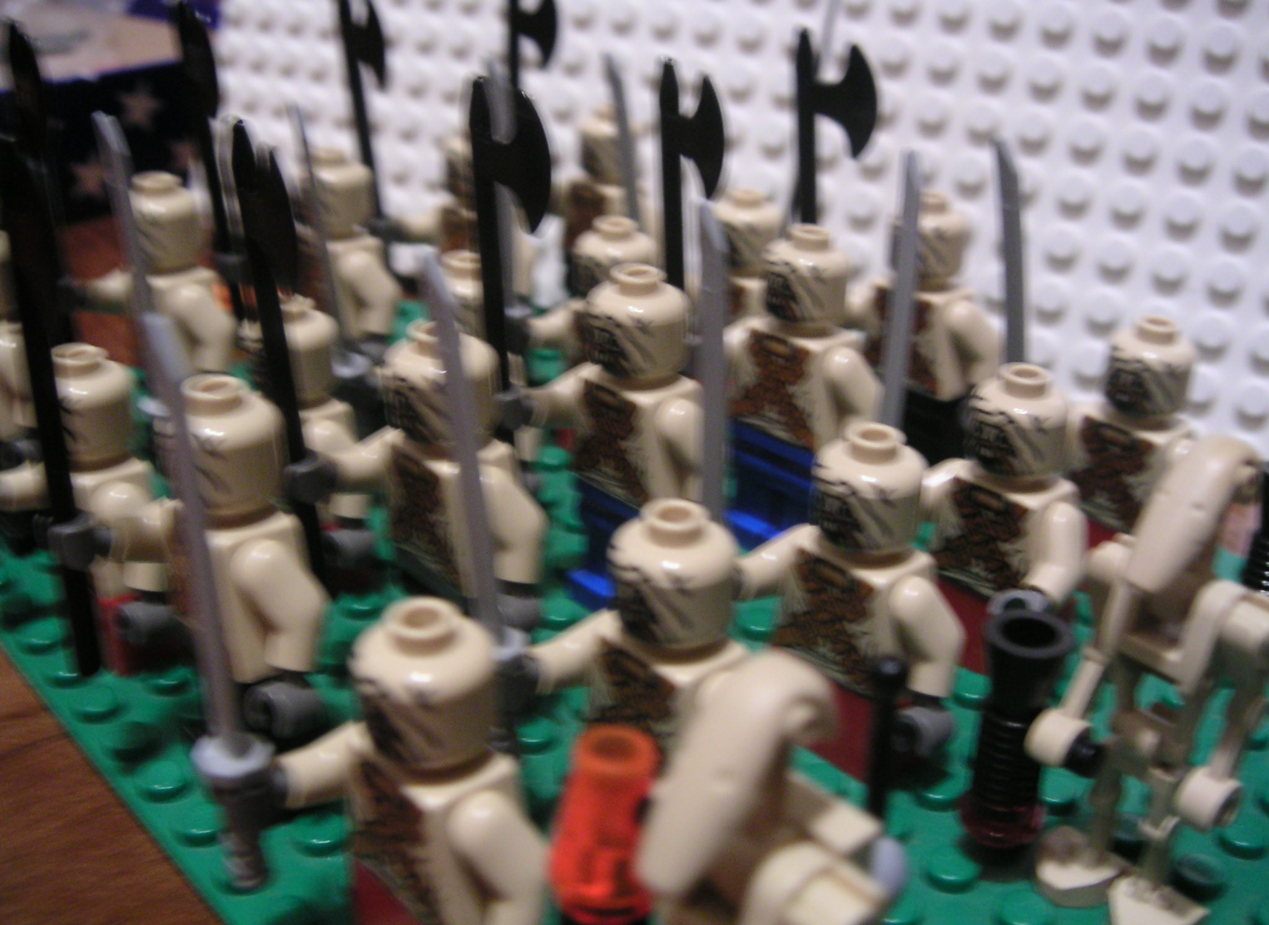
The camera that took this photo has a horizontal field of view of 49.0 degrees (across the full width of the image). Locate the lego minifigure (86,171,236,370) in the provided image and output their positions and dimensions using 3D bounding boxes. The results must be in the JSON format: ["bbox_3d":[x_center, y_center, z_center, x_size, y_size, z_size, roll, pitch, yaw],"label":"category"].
[{"bbox_3d":[-0.061,-0.020,0.177,0.017,0.032,0.022,-20,33,-36],"label":"lego minifigure"}]

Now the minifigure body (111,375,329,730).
[{"bbox_3d":[-0.037,0.010,0.120,0.017,0.035,0.022,-20,33,-36],"label":"minifigure body"}]

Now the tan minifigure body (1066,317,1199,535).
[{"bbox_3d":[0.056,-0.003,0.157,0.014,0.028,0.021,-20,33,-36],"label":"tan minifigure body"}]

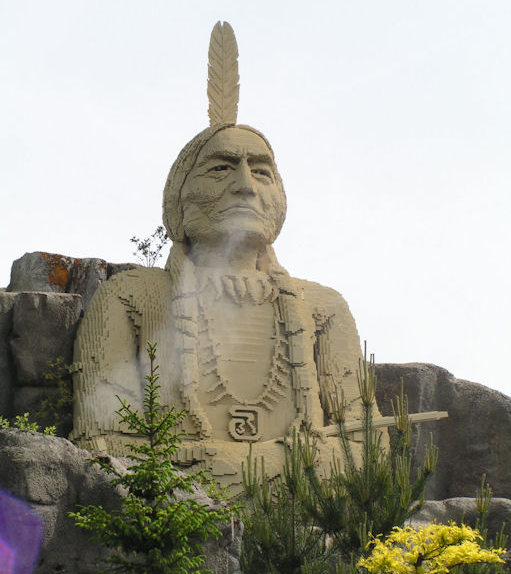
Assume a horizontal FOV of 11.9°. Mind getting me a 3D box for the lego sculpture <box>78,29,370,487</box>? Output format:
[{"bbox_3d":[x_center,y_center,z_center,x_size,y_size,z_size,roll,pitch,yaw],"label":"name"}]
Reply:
[{"bbox_3d":[-0.459,-0.388,39.000,4.800,7.700,2.900,5,-12,-23],"label":"lego sculpture"}]

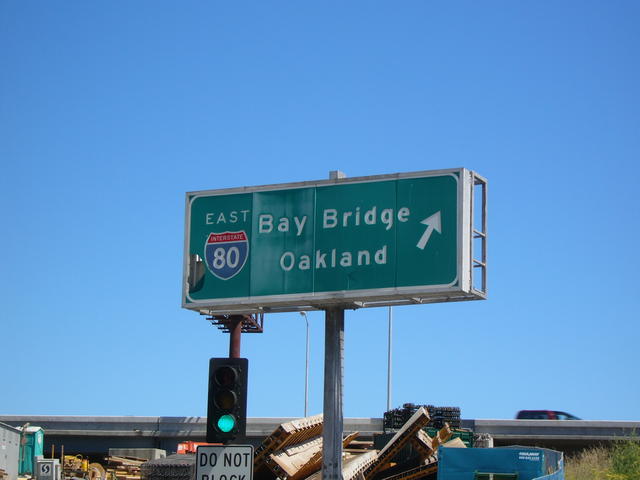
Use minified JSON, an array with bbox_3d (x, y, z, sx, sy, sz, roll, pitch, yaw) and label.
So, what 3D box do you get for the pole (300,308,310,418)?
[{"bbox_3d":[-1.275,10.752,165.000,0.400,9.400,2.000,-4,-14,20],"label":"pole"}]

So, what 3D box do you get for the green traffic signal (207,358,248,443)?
[{"bbox_3d":[-0.982,1.703,20.600,0.405,0.890,0.340,0,-13,6],"label":"green traffic signal"}]

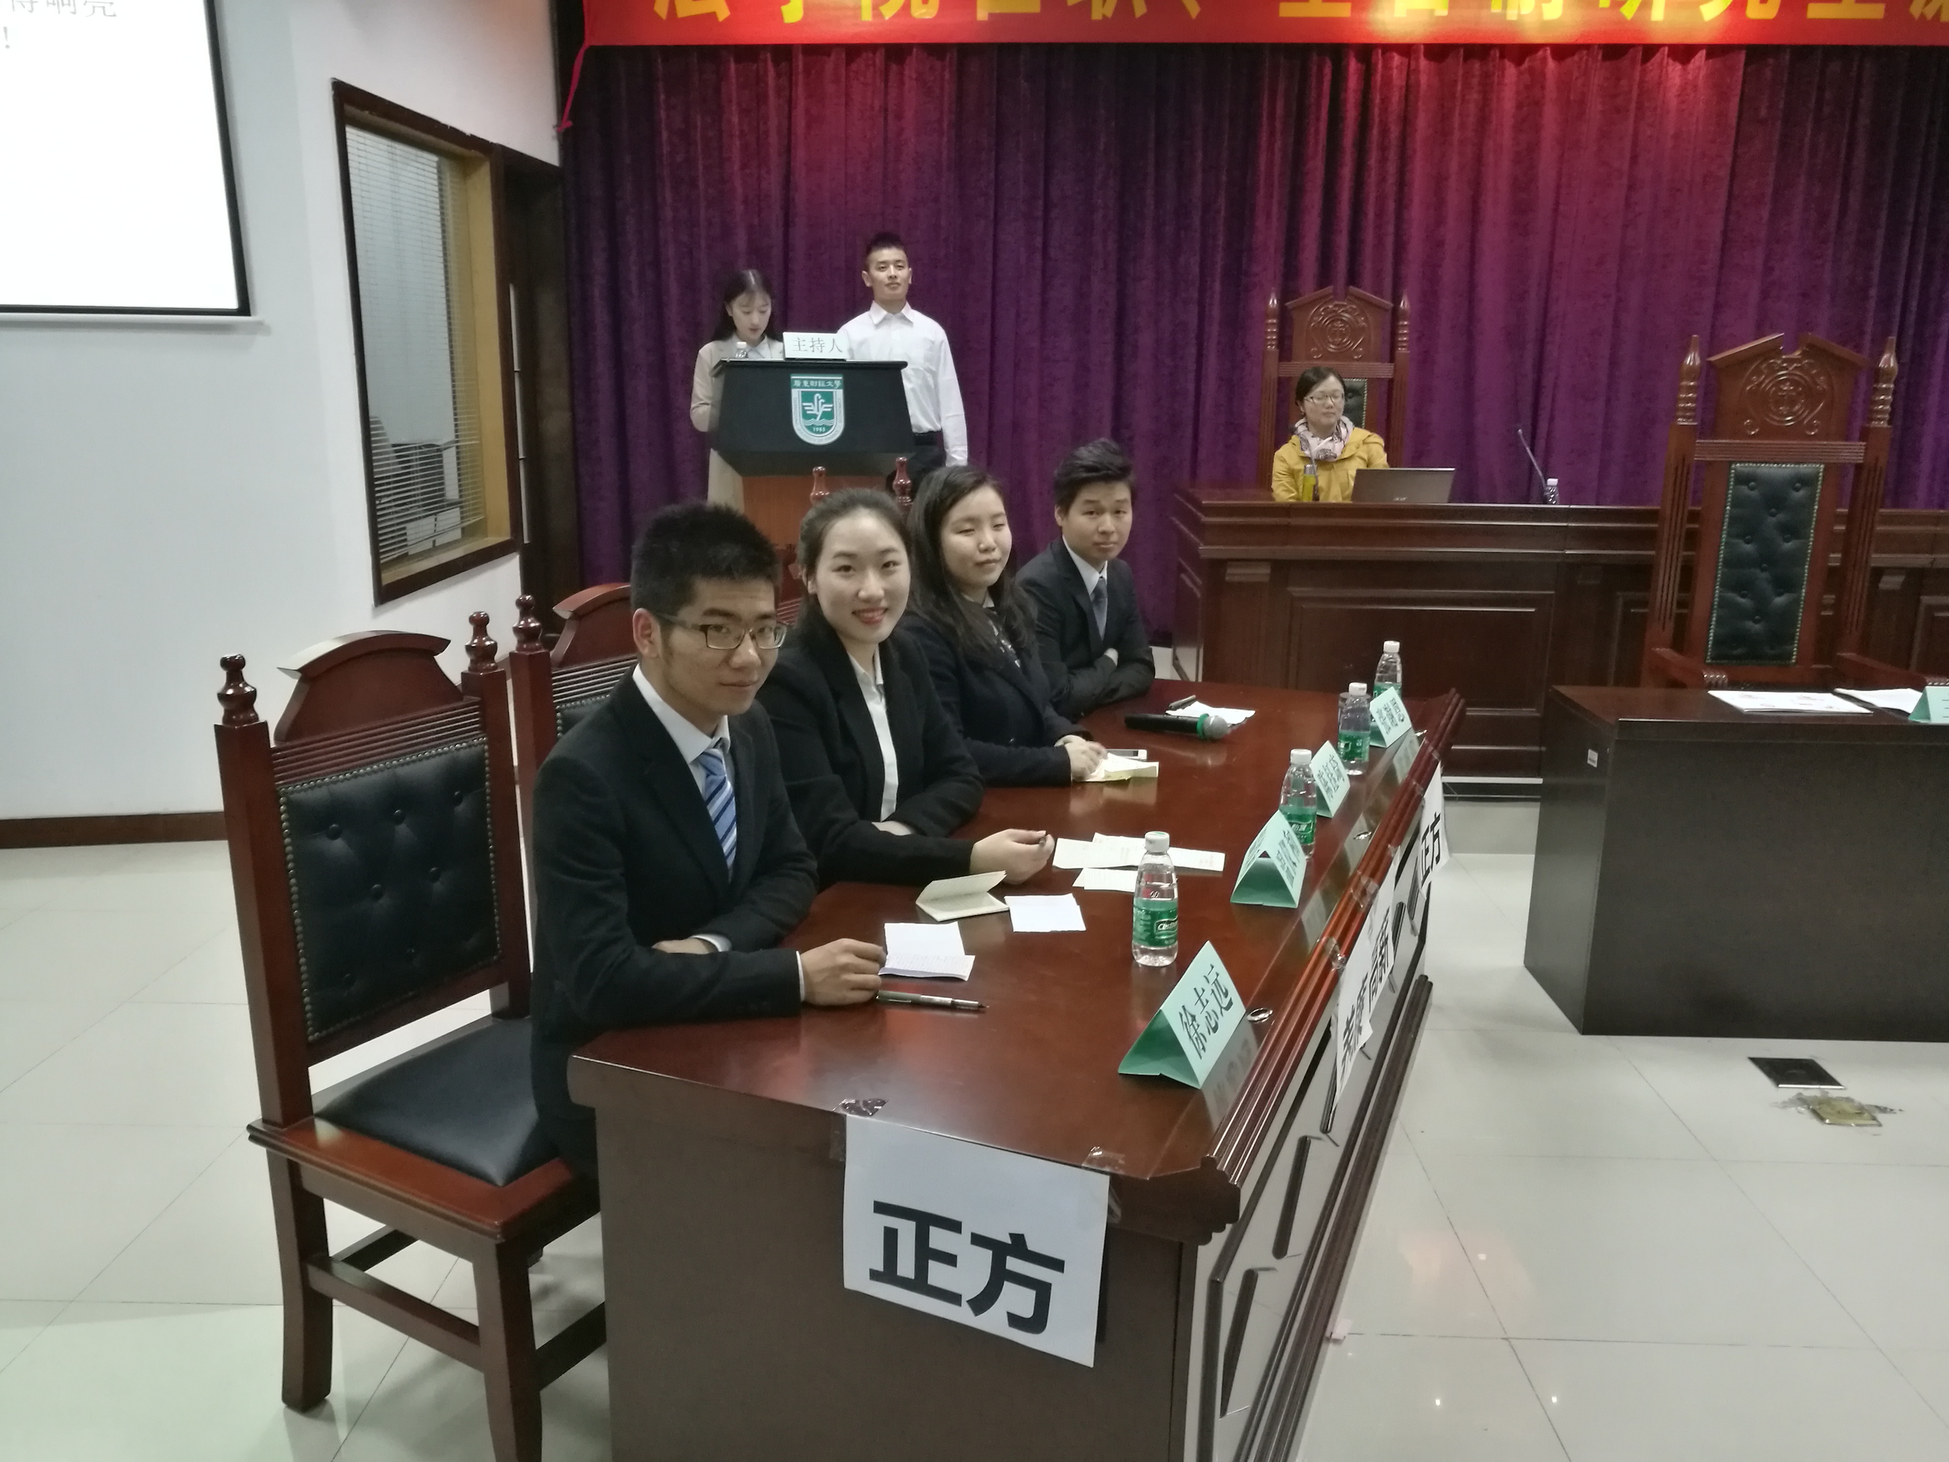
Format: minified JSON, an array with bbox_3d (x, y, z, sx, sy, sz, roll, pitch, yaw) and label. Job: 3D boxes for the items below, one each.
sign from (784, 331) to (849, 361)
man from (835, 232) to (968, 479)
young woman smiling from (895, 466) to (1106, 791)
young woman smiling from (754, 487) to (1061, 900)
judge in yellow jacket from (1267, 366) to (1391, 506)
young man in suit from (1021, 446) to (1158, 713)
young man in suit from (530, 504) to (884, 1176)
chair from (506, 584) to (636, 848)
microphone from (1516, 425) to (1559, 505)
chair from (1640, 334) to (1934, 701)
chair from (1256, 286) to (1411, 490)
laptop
[{"bbox_3d":[-0.523,-1.264,4.996,0.210,0.090,0.085,-1,14,-9],"label":"sign"},{"bbox_3d":[-0.298,-0.889,5.578,0.530,1.775,0.320,-1,14,-6],"label":"man"},{"bbox_3d":[0.020,0.147,3.087,0.630,1.355,0.500,9,16,32],"label":"young woman smiling"},{"bbox_3d":[-0.156,0.269,2.560,0.620,1.350,0.470,10,17,34],"label":"young woman smiling"},{"bbox_3d":[1.338,-0.688,5.775,0.480,1.355,0.660,-1,14,-7],"label":"judge in yellow jacket"},{"bbox_3d":[0.265,0.039,3.491,0.640,1.385,0.530,9,16,32],"label":"young man in suit"},{"bbox_3d":[-0.355,0.377,2.092,0.620,1.360,0.500,9,16,29],"label":"young man in suit"},{"bbox_3d":[-0.453,0.327,2.753,0.540,1.165,0.490,9,16,31],"label":"chair"},{"bbox_3d":[1.876,-0.841,5.116,0.120,0.390,0.280,-2,14,-10],"label":"microphone"},{"bbox_3d":[2.251,-0.254,4.213,0.620,1.630,0.600,1,14,-1],"label":"chair"},{"bbox_3d":[1.456,-0.845,5.815,0.630,1.640,0.620,-2,14,-11],"label":"chair"},{"bbox_3d":[1.454,-0.837,5.418,0.370,0.220,0.320,-2,14,-10],"label":"laptop"}]

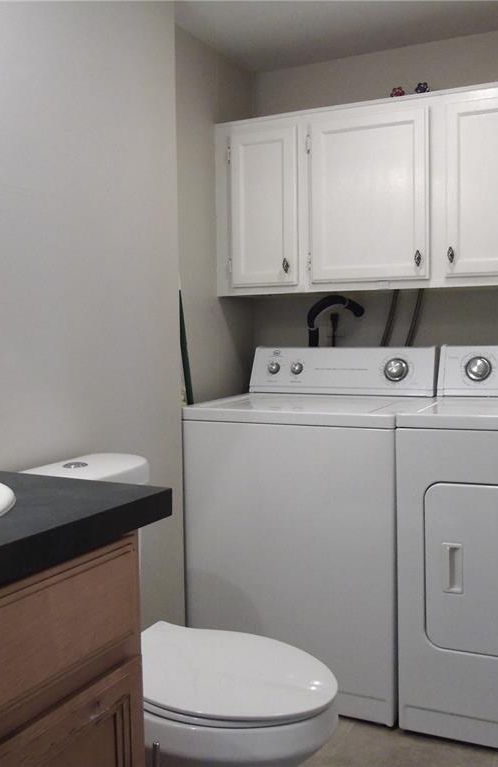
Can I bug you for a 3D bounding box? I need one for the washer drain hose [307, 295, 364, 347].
[{"bbox_3d":[0.323,-0.234,2.805,0.220,0.213,0.075,1,4,26],"label":"washer drain hose"}]

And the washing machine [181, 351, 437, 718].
[{"bbox_3d":[0.244,0.430,2.519,0.685,1.103,0.655,1,4,26],"label":"washing machine"}]

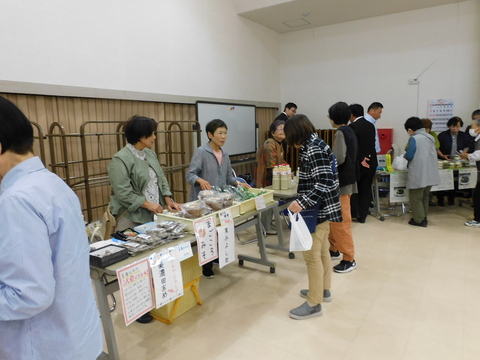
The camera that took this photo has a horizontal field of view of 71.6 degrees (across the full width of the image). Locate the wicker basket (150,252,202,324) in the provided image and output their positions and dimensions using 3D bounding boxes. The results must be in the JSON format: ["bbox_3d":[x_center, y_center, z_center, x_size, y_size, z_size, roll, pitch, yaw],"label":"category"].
[{"bbox_3d":[-0.500,0.803,2.586,0.240,0.430,0.340,7,12,35],"label":"wicker basket"}]

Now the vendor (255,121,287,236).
[{"bbox_3d":[0.400,-0.030,4.278,0.370,1.490,0.460,7,12,34],"label":"vendor"}]

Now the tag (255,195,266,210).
[{"bbox_3d":[0.176,0.203,2.932,0.006,0.126,0.132,-3,6,37],"label":"tag"}]

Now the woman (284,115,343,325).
[{"bbox_3d":[0.555,0.271,2.524,0.450,1.500,0.450,4,10,20],"label":"woman"}]

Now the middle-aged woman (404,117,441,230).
[{"bbox_3d":[2.560,-0.124,4.729,0.460,1.520,0.400,-6,12,-32],"label":"middle-aged woman"}]

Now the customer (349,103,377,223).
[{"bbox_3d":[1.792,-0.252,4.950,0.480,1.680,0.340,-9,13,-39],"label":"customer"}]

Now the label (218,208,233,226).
[{"bbox_3d":[-0.110,0.285,2.548,0.006,0.125,0.142,-3,6,37],"label":"label"}]

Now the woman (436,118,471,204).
[{"bbox_3d":[3.700,-0.312,5.752,0.490,1.540,0.380,2,10,11],"label":"woman"}]

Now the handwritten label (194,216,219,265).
[{"bbox_3d":[-0.229,0.416,2.266,0.010,0.320,0.190,-2,8,36],"label":"handwritten label"}]

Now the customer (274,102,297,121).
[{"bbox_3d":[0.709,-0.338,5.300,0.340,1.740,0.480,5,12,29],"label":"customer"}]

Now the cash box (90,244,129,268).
[{"bbox_3d":[-0.749,0.429,1.893,0.145,0.057,0.180,7,12,35],"label":"cash box"}]

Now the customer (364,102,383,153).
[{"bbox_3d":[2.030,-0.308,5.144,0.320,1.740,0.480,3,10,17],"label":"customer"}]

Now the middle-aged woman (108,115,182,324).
[{"bbox_3d":[-0.698,0.293,2.525,0.430,1.500,0.480,5,11,27],"label":"middle-aged woman"}]

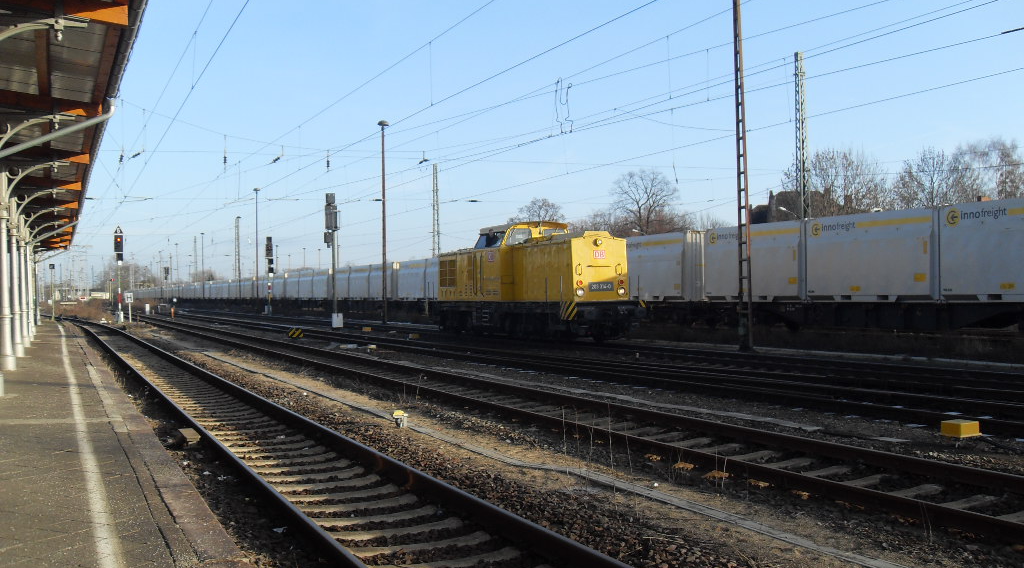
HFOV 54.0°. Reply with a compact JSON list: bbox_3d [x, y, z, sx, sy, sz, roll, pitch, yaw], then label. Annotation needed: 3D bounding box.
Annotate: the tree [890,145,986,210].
[{"bbox_3d":[38.200,-5.400,90.000,8.400,13.700,8.200,-1,0,-23],"label":"tree"}]

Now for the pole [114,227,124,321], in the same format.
[{"bbox_3d":[-28.100,-0.670,72.000,0.680,6.950,0.600,-1,0,-23],"label":"pole"}]

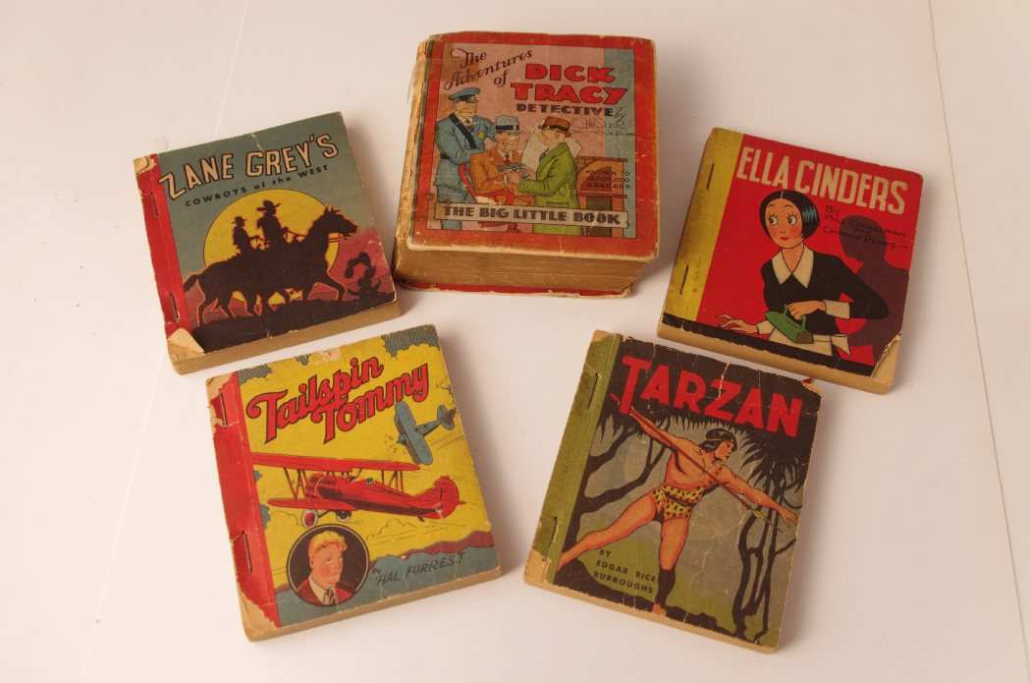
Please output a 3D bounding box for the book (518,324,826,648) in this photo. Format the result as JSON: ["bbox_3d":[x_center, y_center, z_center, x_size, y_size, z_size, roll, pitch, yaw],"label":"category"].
[{"bbox_3d":[0.061,0.053,0.385,0.091,0.010,0.102,14,64,7],"label":"book"}]

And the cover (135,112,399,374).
[{"bbox_3d":[-0.105,-0.044,0.432,0.091,0.013,0.100,-15,64,-7],"label":"cover"}]

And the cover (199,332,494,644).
[{"bbox_3d":[-0.063,0.050,0.387,0.092,0.009,0.102,-14,64,-7],"label":"cover"}]

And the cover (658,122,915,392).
[{"bbox_3d":[0.116,-0.037,0.429,0.093,0.011,0.102,15,64,7],"label":"cover"}]

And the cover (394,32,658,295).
[{"bbox_3d":[0.006,-0.077,0.439,0.104,0.030,0.113,2,63,1],"label":"cover"}]

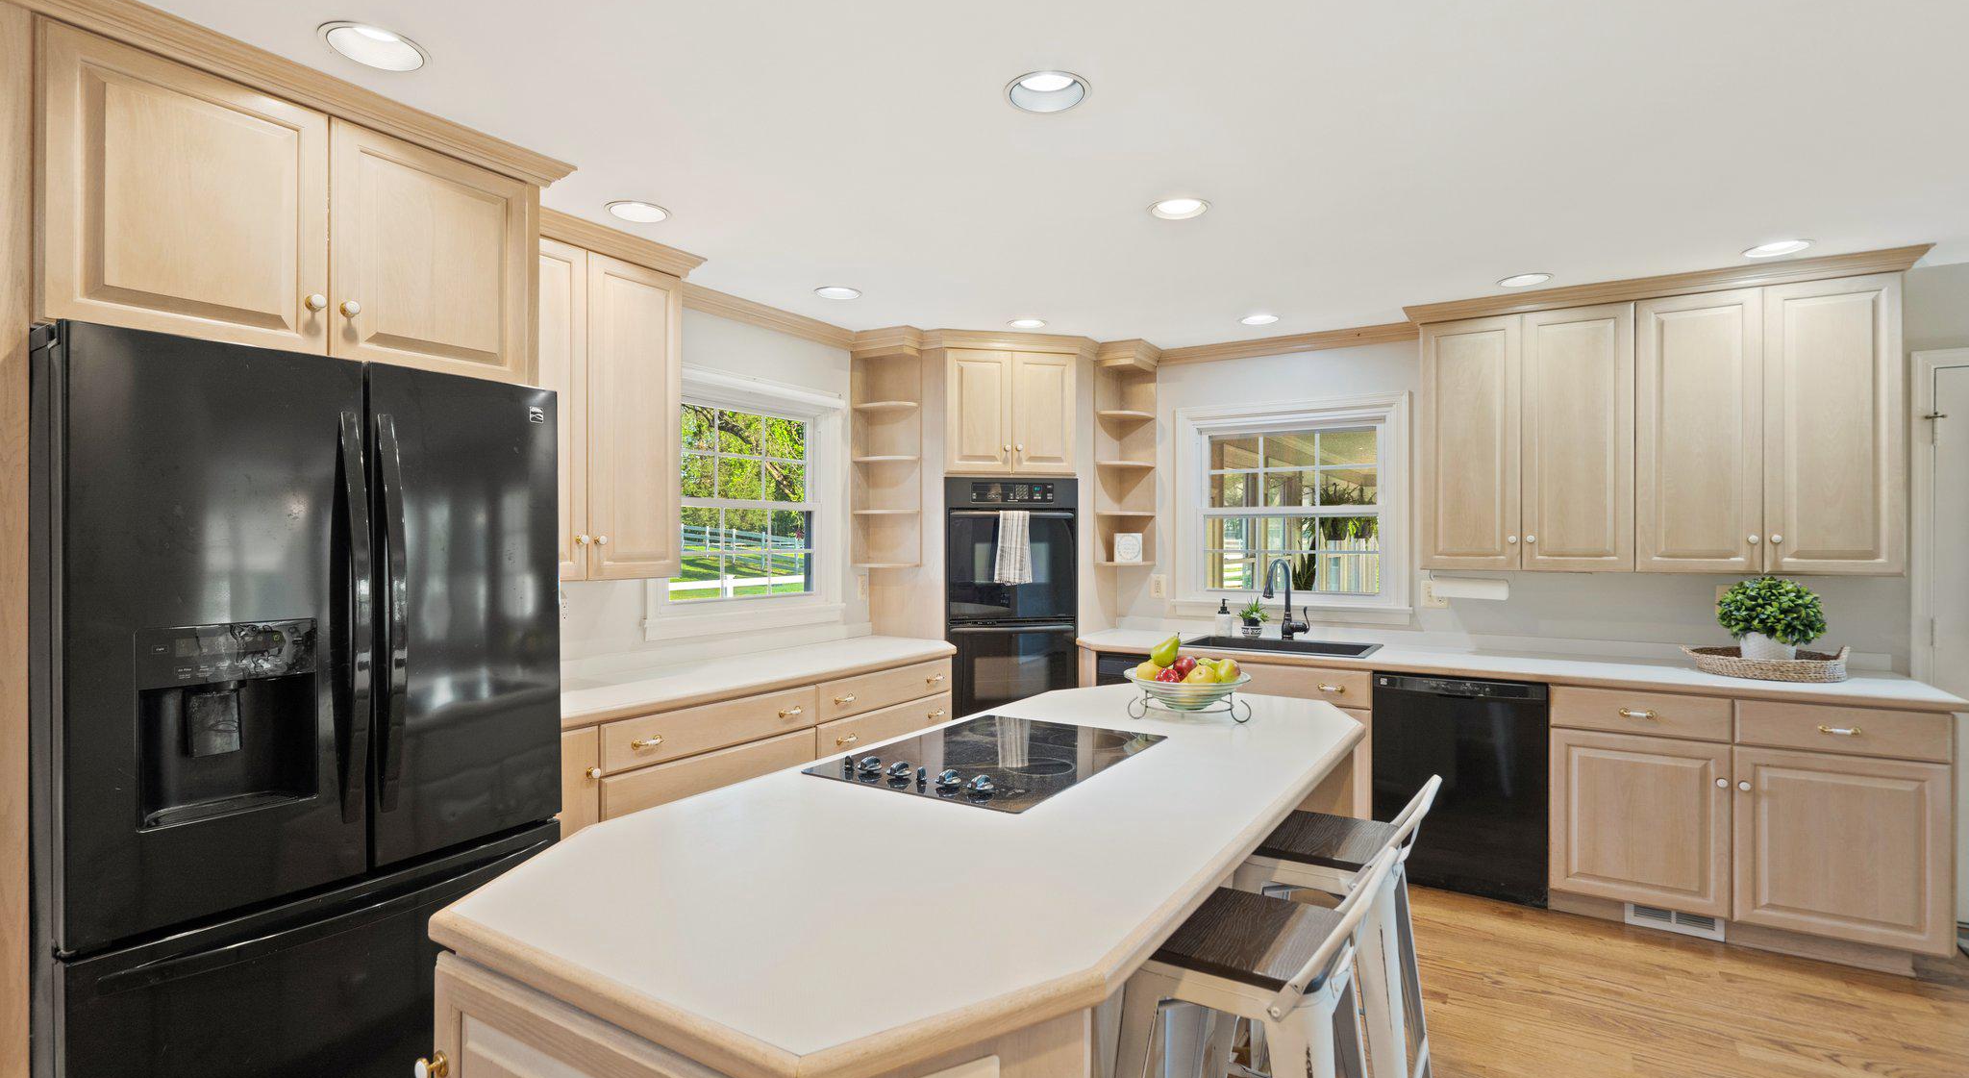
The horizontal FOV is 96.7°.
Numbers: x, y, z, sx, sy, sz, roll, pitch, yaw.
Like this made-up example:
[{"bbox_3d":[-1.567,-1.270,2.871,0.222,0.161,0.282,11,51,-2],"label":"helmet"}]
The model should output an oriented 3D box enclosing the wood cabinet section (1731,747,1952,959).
[{"bbox_3d":[2.957,1.009,3.127,0.538,0.609,0.590,0,0,32],"label":"wood cabinet section"}]

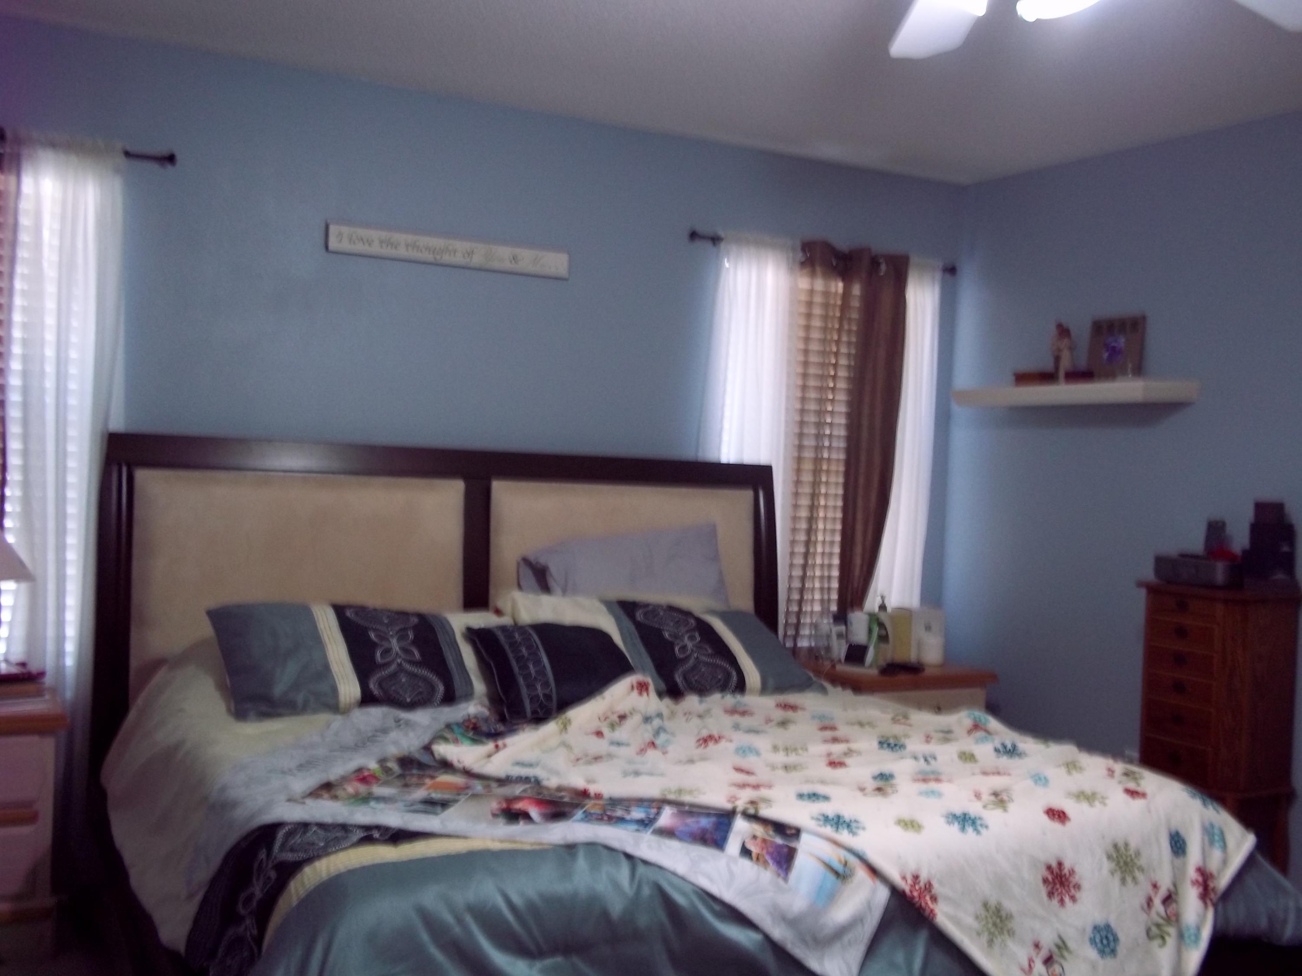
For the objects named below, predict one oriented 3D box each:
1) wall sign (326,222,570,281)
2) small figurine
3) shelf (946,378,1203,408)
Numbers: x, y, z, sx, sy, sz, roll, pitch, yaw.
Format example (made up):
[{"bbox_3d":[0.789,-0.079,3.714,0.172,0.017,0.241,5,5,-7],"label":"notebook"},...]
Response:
[{"bbox_3d":[-0.627,-0.741,4.272,0.790,0.087,0.030,2,1,-28],"label":"wall sign"},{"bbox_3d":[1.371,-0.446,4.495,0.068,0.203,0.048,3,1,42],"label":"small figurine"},{"bbox_3d":[1.405,-0.311,4.567,0.246,0.062,0.866,-1,3,-28],"label":"shelf"}]

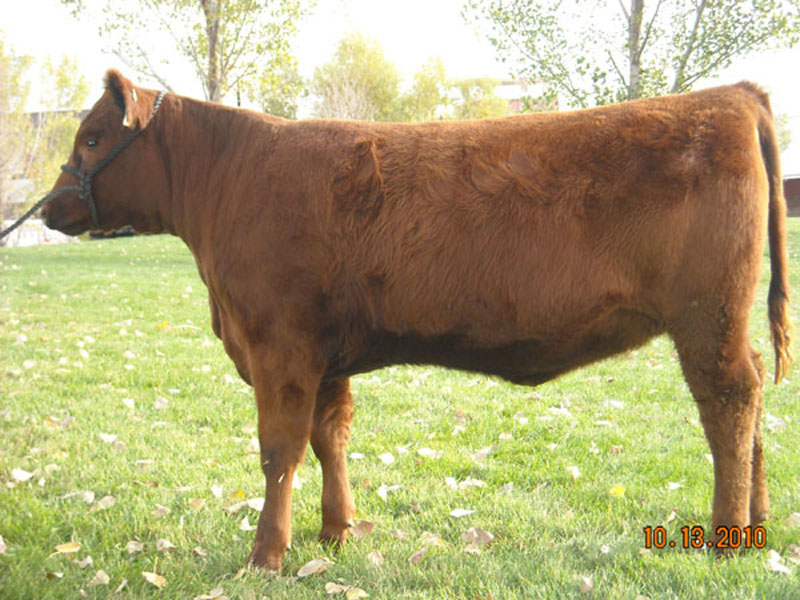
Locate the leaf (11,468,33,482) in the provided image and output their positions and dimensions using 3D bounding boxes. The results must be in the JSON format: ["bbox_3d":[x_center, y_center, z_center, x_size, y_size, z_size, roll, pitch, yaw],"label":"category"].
[{"bbox_3d":[-1.295,0.603,6.033,0.065,0.034,0.049,-1,3,0],"label":"leaf"}]

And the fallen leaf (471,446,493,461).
[{"bbox_3d":[0.299,0.565,6.444,0.073,0.034,0.062,-2,3,0],"label":"fallen leaf"}]

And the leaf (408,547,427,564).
[{"bbox_3d":[0.044,0.637,4.382,0.045,0.036,0.045,-1,3,0],"label":"leaf"}]

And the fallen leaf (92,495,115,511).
[{"bbox_3d":[-0.947,0.651,5.631,0.064,0.035,0.054,-2,3,0],"label":"fallen leaf"}]

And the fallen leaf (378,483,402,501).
[{"bbox_3d":[-0.033,0.604,5.540,0.082,0.048,0.057,-1,3,0],"label":"fallen leaf"}]

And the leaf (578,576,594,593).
[{"bbox_3d":[0.439,0.670,4.137,0.038,0.030,0.035,-1,3,0],"label":"leaf"}]

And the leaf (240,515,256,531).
[{"bbox_3d":[-0.435,0.639,5.043,0.046,0.039,0.037,-1,3,0],"label":"leaf"}]

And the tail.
[{"bbox_3d":[0.947,-0.173,4.500,0.115,0.765,0.085,-1,3,0],"label":"tail"}]

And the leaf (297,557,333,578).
[{"bbox_3d":[-0.221,0.693,4.558,0.091,0.032,0.070,-2,3,0],"label":"leaf"}]

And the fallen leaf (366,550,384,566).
[{"bbox_3d":[-0.065,0.684,4.636,0.042,0.027,0.045,-2,3,0],"label":"fallen leaf"}]

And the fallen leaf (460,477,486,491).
[{"bbox_3d":[0.244,0.605,5.794,0.089,0.026,0.070,-2,3,0],"label":"fallen leaf"}]

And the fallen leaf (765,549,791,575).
[{"bbox_3d":[0.915,0.633,4.255,0.063,0.053,0.050,-1,3,0],"label":"fallen leaf"}]

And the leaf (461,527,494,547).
[{"bbox_3d":[0.216,0.660,4.895,0.089,0.037,0.070,-2,3,0],"label":"leaf"}]

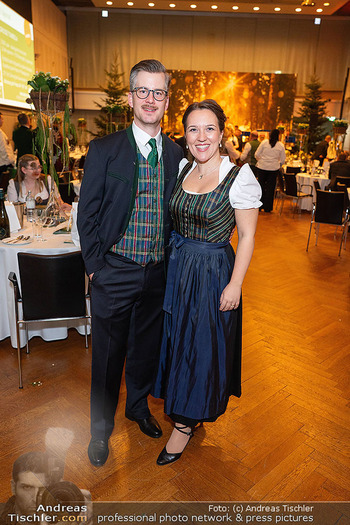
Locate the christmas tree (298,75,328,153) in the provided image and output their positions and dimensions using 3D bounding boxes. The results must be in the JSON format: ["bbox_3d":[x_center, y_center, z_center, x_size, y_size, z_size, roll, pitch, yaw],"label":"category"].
[{"bbox_3d":[4.303,-4.188,13.522,1.600,3.500,1.600,2,17,0],"label":"christmas tree"}]

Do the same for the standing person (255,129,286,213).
[{"bbox_3d":[1.948,-1.868,8.768,0.580,1.700,0.360,4,17,5],"label":"standing person"}]

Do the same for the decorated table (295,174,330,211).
[{"bbox_3d":[3.561,-1.630,9.765,1.650,0.770,1.650,2,17,0],"label":"decorated table"}]

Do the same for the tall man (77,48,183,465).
[{"bbox_3d":[-0.203,0.047,1.971,0.580,1.820,0.420,-5,18,-23],"label":"tall man"}]

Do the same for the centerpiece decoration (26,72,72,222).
[{"bbox_3d":[-1.065,-0.989,3.736,0.380,1.250,0.370,2,17,0],"label":"centerpiece decoration"}]

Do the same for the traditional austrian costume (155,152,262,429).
[{"bbox_3d":[0.114,0.163,2.037,0.470,1.310,0.410,8,18,19],"label":"traditional austrian costume"}]

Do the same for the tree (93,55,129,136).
[{"bbox_3d":[-1.688,-3.981,11.978,1.700,3.600,1.700,2,17,0],"label":"tree"}]

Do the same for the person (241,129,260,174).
[{"bbox_3d":[1.835,-2.319,10.252,0.520,1.690,0.380,-10,21,-33],"label":"person"}]

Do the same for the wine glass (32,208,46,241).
[{"bbox_3d":[-1.021,-0.281,3.210,0.088,0.230,0.088,2,17,0],"label":"wine glass"}]

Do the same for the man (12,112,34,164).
[{"bbox_3d":[-2.369,-1.459,6.797,0.360,1.780,0.500,-10,21,-33],"label":"man"}]

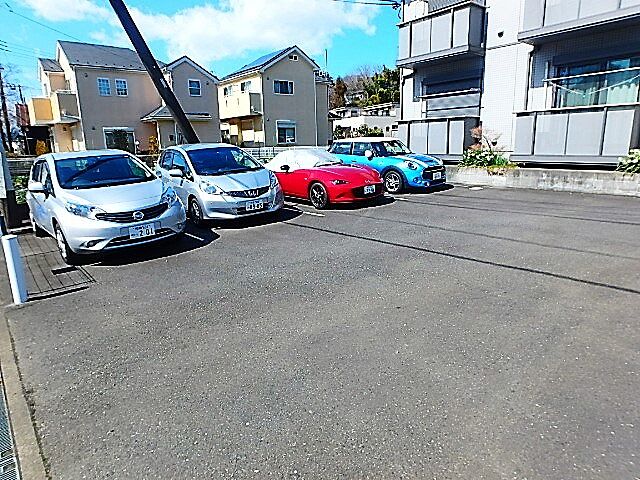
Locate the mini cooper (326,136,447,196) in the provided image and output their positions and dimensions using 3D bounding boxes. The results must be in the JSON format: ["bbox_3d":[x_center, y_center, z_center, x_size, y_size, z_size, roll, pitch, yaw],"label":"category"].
[{"bbox_3d":[1.879,-2.280,11.493,1.747,1.415,3.850,-14,19,-37],"label":"mini cooper"}]

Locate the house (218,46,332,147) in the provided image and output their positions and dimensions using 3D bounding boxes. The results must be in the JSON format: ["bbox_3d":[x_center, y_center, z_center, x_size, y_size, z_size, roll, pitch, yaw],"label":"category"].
[{"bbox_3d":[-3.709,-10.292,30.468,5.950,8.000,8.250,-12,17,-34],"label":"house"}]

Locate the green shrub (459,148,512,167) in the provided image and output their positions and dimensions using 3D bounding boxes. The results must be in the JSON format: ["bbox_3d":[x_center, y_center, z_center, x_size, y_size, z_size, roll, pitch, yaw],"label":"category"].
[{"bbox_3d":[4.555,-2.283,10.785,0.650,0.560,1.100,-14,19,-39],"label":"green shrub"}]

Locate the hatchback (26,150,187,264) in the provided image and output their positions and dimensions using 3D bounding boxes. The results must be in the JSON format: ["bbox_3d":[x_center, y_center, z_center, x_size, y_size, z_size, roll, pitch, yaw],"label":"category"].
[{"bbox_3d":[-3.785,-0.747,6.612,1.715,1.525,4.100,-16,20,-40],"label":"hatchback"}]

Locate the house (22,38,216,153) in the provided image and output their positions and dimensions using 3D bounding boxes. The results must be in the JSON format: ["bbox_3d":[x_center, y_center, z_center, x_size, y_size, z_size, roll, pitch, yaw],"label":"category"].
[{"bbox_3d":[-12.717,-8.504,25.411,10.000,7.600,7.500,-12,17,-34],"label":"house"}]

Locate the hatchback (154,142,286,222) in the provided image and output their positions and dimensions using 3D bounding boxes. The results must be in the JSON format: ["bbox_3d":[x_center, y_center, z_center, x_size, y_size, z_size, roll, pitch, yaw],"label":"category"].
[{"bbox_3d":[-2.390,-1.358,8.659,1.715,1.525,3.900,-14,19,-36],"label":"hatchback"}]

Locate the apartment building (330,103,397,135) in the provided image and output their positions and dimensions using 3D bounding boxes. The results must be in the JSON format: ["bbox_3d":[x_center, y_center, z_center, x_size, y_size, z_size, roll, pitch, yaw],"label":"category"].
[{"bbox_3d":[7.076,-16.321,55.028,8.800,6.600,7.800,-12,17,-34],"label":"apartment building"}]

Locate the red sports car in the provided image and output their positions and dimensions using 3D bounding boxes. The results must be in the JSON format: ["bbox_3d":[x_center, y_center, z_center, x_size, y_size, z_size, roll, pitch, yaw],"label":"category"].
[{"bbox_3d":[-0.108,-1.648,9.853,1.755,1.235,3.915,-14,19,-37],"label":"red sports car"}]

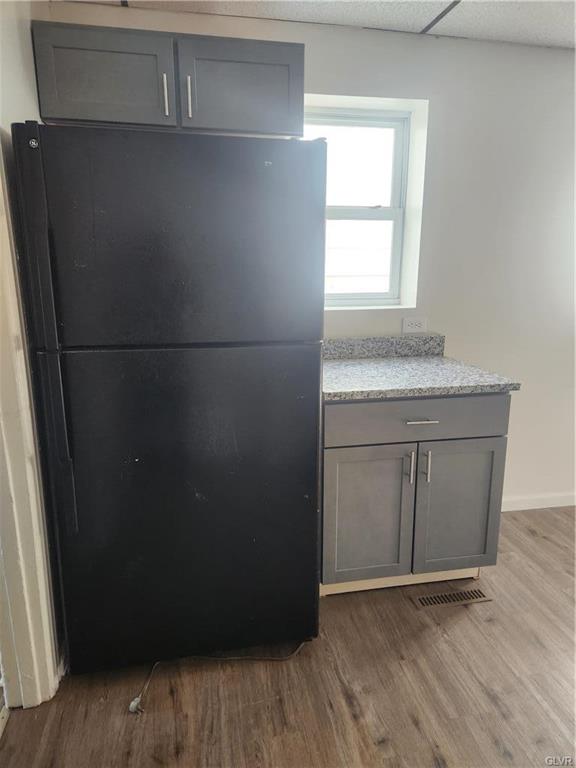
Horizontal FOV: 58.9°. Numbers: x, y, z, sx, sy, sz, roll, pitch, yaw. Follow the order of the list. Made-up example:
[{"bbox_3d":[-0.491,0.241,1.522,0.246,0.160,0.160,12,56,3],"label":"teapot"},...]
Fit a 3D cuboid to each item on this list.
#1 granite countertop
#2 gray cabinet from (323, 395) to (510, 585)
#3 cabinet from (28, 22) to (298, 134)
[{"bbox_3d":[0.444,-0.091,2.193,0.807,0.131,0.660,-2,13,-11],"label":"granite countertop"},{"bbox_3d":[0.444,0.386,2.302,0.762,0.850,0.630,-2,13,-11],"label":"gray cabinet"},{"bbox_3d":[-0.425,-1.106,1.968,0.920,0.310,0.325,-2,13,-11],"label":"cabinet"}]

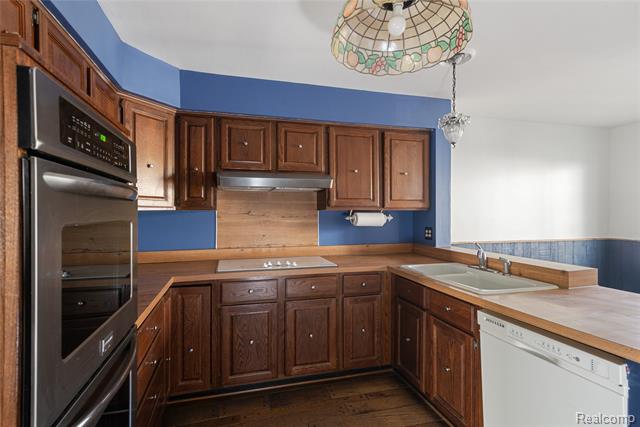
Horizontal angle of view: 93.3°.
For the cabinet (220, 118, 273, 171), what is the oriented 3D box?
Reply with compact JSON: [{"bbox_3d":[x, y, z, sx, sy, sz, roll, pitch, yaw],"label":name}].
[{"bbox_3d":[-0.641,-0.557,2.634,0.435,0.440,0.342,0,0,-15],"label":"cabinet"}]

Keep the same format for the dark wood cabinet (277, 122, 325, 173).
[{"bbox_3d":[-0.205,-0.557,2.751,0.435,0.440,0.342,0,0,-15],"label":"dark wood cabinet"}]

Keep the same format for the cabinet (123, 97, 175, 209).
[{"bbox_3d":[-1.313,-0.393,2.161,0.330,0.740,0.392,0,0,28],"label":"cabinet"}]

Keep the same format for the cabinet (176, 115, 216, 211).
[{"bbox_3d":[-0.976,-0.389,2.445,0.283,0.733,0.310,0,0,-15],"label":"cabinet"}]

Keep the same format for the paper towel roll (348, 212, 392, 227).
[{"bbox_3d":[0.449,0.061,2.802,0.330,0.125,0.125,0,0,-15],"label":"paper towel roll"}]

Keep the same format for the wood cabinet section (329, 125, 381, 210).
[{"bbox_3d":[0.273,-0.407,2.868,0.511,0.755,0.330,0,0,-16],"label":"wood cabinet section"}]

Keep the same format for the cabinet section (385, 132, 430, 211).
[{"bbox_3d":[0.779,-0.408,3.012,0.488,0.755,0.330,0,0,-16],"label":"cabinet section"}]

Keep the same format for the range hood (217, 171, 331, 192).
[{"bbox_3d":[-0.406,-0.269,2.636,0.910,0.135,0.459,0,0,-15],"label":"range hood"}]

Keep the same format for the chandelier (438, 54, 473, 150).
[{"bbox_3d":[0.959,-0.790,2.150,0.236,0.650,0.236,0,0,-15],"label":"chandelier"}]

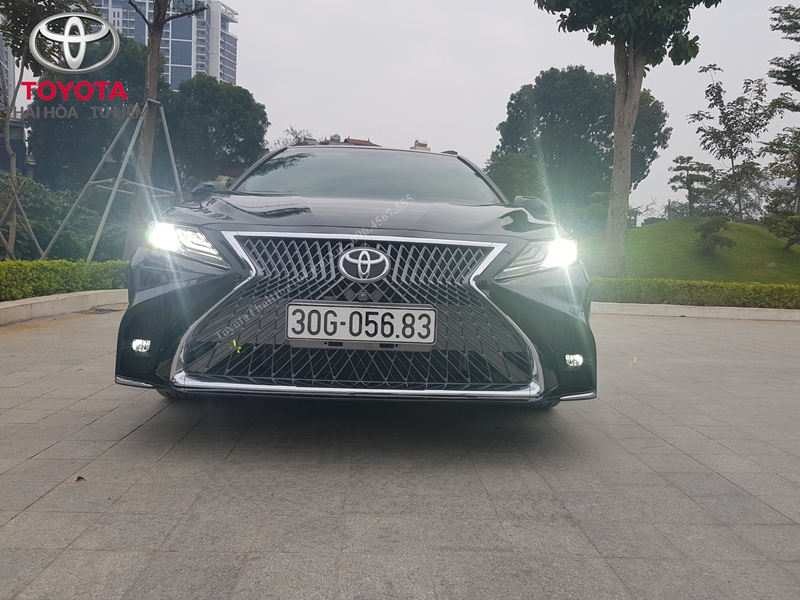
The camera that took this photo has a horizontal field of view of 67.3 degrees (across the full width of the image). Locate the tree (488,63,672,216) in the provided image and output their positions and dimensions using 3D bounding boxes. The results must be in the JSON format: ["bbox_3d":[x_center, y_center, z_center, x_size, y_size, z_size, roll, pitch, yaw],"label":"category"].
[{"bbox_3d":[10.213,-7.950,34.000,9.510,10.060,9.000,2,4,0],"label":"tree"}]

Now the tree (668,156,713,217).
[{"bbox_3d":[11.361,-4.419,23.500,1.690,2.360,1.600,2,4,0],"label":"tree"}]

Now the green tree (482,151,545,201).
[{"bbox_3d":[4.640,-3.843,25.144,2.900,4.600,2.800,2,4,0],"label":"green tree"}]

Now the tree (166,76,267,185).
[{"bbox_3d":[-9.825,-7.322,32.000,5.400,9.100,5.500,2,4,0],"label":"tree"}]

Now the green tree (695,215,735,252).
[{"bbox_3d":[9.421,-1.992,18.000,1.180,1.130,1.100,2,4,0],"label":"green tree"}]

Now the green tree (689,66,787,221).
[{"bbox_3d":[13.199,-6.101,23.500,3.690,5.910,3.500,2,4,0],"label":"green tree"}]

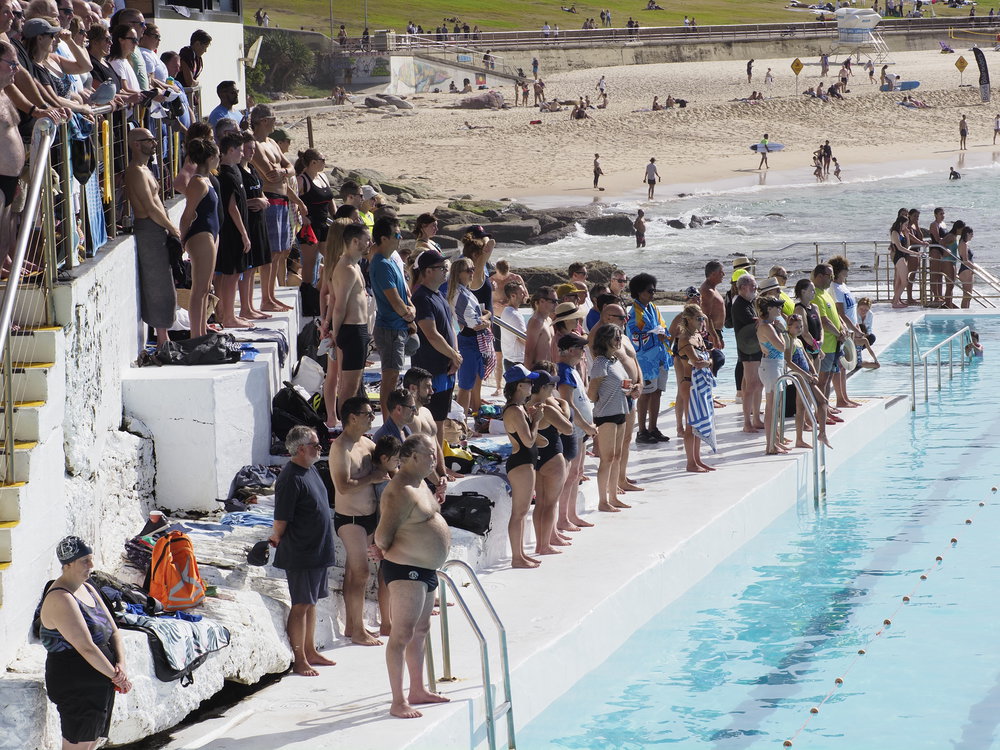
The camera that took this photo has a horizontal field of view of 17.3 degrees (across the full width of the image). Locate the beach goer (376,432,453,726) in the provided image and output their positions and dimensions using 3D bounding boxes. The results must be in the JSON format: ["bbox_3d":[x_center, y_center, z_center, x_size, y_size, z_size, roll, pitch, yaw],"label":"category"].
[{"bbox_3d":[-0.571,1.284,21.480,0.410,1.770,0.540,1,6,19],"label":"beach goer"}]

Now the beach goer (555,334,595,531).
[{"bbox_3d":[0.683,0.501,29.400,0.380,1.730,0.480,0,5,16],"label":"beach goer"}]

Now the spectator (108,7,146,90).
[{"bbox_3d":[-2.945,-2.026,26.181,0.420,1.780,0.500,1,6,21],"label":"spectator"}]

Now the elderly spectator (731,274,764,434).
[{"bbox_3d":[2.836,-0.262,37.580,0.360,1.760,0.520,1,6,25],"label":"elderly spectator"}]

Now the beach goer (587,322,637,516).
[{"bbox_3d":[1.050,0.395,31.000,0.380,1.730,0.450,0,5,22],"label":"beach goer"}]

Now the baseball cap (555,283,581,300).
[{"bbox_3d":[0.760,-0.900,35.500,0.270,0.140,0.180,-1,5,12],"label":"baseball cap"}]

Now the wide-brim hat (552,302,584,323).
[{"bbox_3d":[0.704,-0.638,33.600,0.370,0.140,0.340,-16,1,0],"label":"wide-brim hat"}]

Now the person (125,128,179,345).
[{"bbox_3d":[-2.786,-1.102,26.400,0.380,1.760,0.480,0,5,18],"label":"person"}]

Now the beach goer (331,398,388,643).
[{"bbox_3d":[-1.016,1.028,23.650,0.370,1.740,0.480,3,6,38],"label":"beach goer"}]

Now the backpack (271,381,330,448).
[{"bbox_3d":[-1.654,0.336,27.300,0.360,0.520,0.300,-32,11,33],"label":"backpack"}]

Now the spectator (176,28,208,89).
[{"bbox_3d":[-2.864,-2.346,30.276,0.500,1.680,0.480,1,6,25],"label":"spectator"}]

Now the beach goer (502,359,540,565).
[{"bbox_3d":[0.181,0.753,27.700,0.340,1.660,0.420,-1,5,8],"label":"beach goer"}]

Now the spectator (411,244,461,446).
[{"bbox_3d":[-0.494,-0.078,25.600,0.420,1.780,0.500,1,5,20],"label":"spectator"}]

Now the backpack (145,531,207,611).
[{"bbox_3d":[-2.112,1.276,21.500,0.320,0.480,0.220,-5,-2,-38],"label":"backpack"}]

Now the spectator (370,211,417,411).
[{"bbox_3d":[-0.942,-0.504,28.600,0.420,1.780,0.480,0,5,18],"label":"spectator"}]

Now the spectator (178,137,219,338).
[{"bbox_3d":[-2.455,-1.103,26.900,0.360,1.660,0.420,-1,5,5],"label":"spectator"}]

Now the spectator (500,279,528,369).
[{"bbox_3d":[0.175,-0.169,37.200,0.320,1.750,0.480,-1,5,5],"label":"spectator"}]

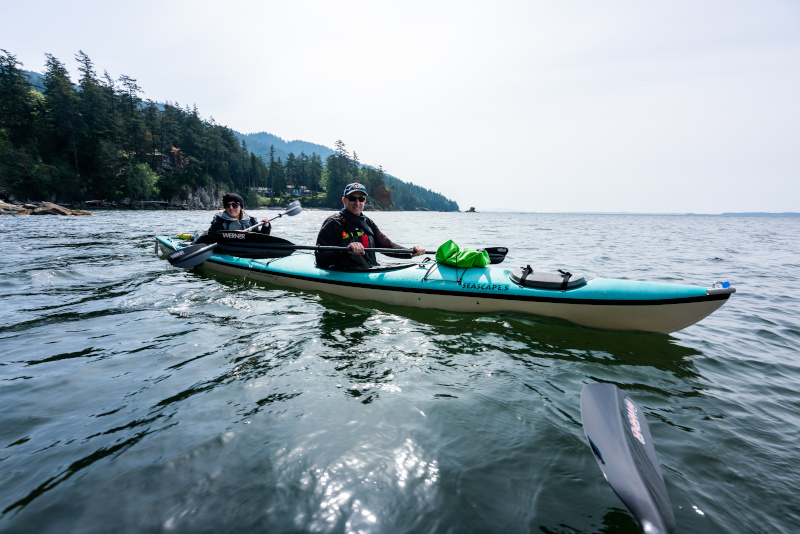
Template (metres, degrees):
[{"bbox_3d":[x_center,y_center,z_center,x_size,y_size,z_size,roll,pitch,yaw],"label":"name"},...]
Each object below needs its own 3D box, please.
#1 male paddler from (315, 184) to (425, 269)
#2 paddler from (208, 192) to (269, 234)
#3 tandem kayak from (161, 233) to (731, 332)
[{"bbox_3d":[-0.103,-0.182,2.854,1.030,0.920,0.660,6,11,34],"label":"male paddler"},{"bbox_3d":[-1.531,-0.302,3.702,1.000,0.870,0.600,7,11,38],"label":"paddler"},{"bbox_3d":[-0.725,0.042,3.281,5.710,0.430,0.730,5,10,30],"label":"tandem kayak"}]

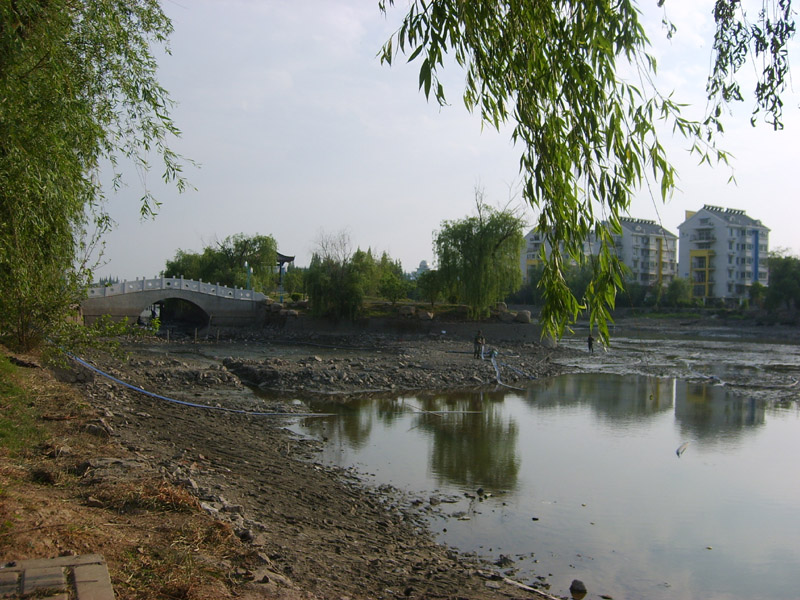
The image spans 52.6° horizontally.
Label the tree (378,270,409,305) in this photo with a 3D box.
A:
[{"bbox_3d":[-0.683,-1.287,85.000,3.150,3.630,3.300,1,0,0],"label":"tree"}]

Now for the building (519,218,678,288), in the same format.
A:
[{"bbox_3d":[49.609,-9.163,205.244,17.000,20.200,35.500,1,0,-38],"label":"building"}]

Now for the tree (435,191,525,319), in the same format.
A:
[{"bbox_3d":[7.175,-3.950,73.000,7.800,11.000,7.600,1,0,6],"label":"tree"}]

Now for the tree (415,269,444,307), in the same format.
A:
[{"bbox_3d":[3.092,-1.242,82.000,2.840,3.900,3.000,1,0,2],"label":"tree"}]

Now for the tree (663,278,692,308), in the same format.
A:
[{"bbox_3d":[52.145,-1.221,152.000,5.640,5.640,5.400,1,0,19],"label":"tree"}]

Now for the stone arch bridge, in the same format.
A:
[{"bbox_3d":[-21.111,0.202,75.048,16.500,4.900,5.000,1,0,-23],"label":"stone arch bridge"}]

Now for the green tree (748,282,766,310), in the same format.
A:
[{"bbox_3d":[67.714,-0.993,153.000,3.590,5.390,3.400,1,0,24],"label":"green tree"}]

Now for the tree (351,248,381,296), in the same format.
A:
[{"bbox_3d":[-4.350,-3.342,102.000,3.780,6.300,3.900,1,0,-2],"label":"tree"}]

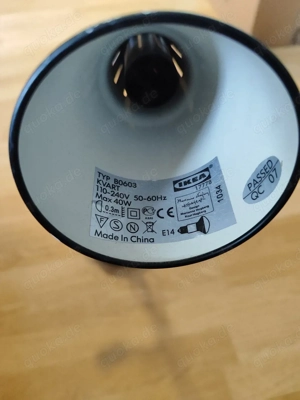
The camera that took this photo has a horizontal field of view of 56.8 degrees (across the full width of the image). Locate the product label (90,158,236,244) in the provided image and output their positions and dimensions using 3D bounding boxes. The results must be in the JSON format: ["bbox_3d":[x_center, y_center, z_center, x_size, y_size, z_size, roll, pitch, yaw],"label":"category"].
[{"bbox_3d":[0.004,0.001,0.137,0.065,0.017,0.038,-6,62,1],"label":"product label"}]

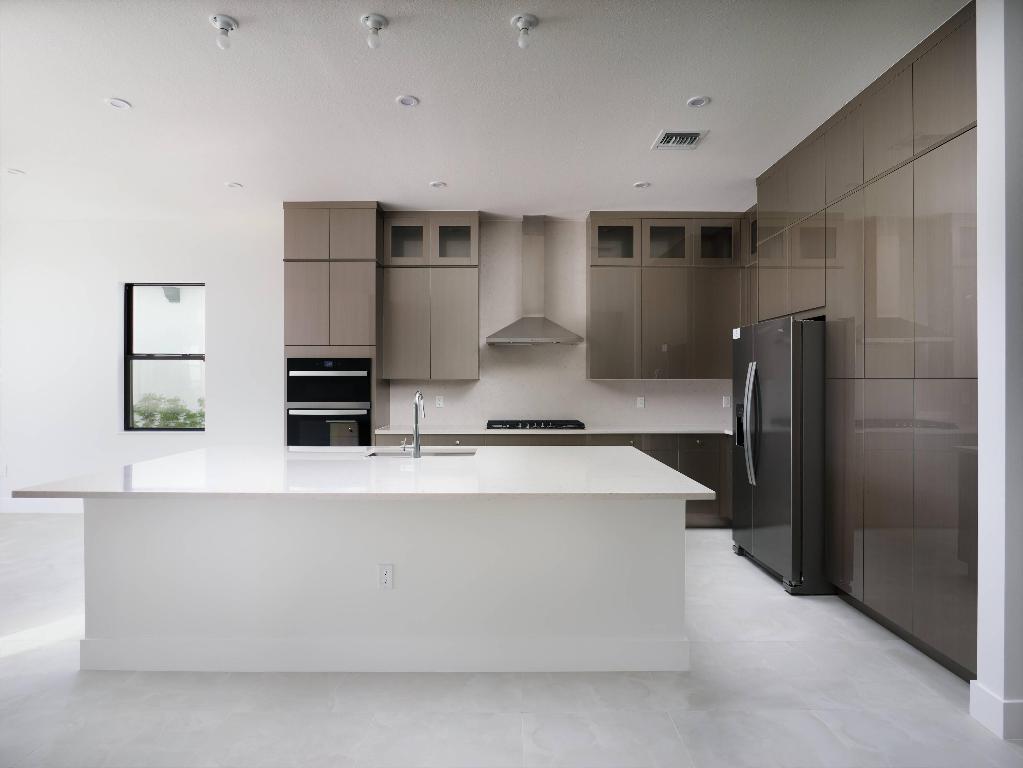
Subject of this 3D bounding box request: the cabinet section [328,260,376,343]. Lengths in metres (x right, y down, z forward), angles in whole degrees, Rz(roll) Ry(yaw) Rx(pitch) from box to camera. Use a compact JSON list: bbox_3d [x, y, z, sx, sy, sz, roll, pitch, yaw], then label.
[{"bbox_3d":[-1.448,-0.734,5.171,0.431,0.758,0.610,0,1,0],"label":"cabinet section"}]

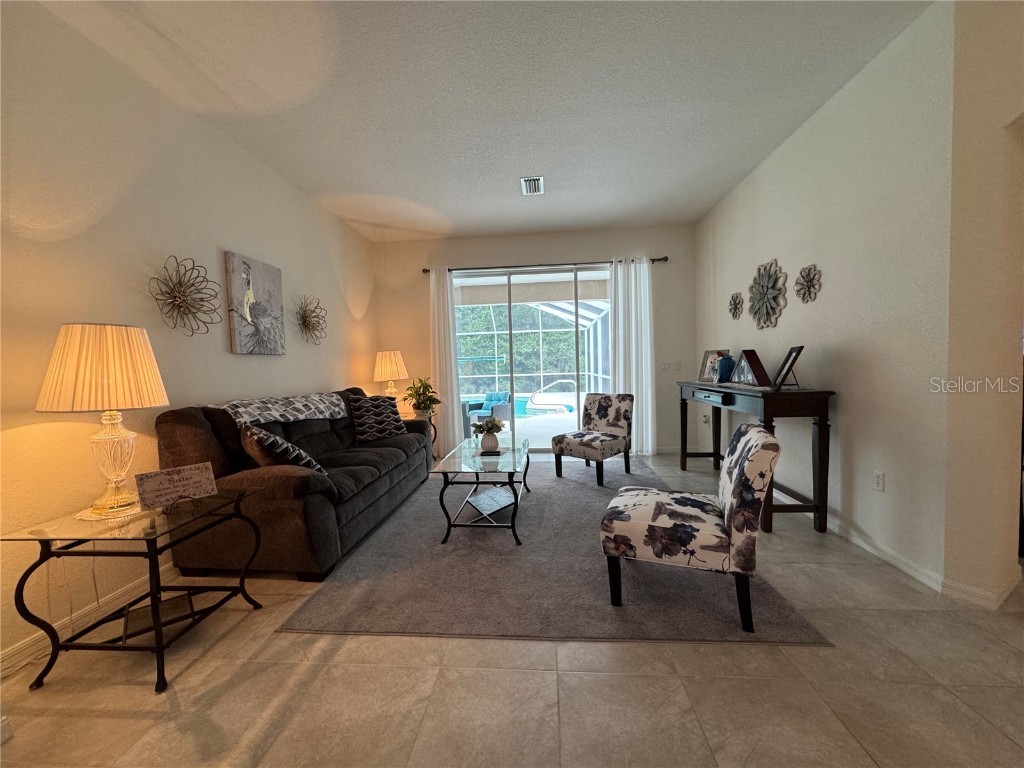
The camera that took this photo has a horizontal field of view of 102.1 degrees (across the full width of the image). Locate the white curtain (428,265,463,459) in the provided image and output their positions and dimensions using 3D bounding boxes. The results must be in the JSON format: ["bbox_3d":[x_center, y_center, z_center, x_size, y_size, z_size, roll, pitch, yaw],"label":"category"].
[{"bbox_3d":[-0.860,-0.280,5.434,0.358,2.486,0.108,-1,3,5],"label":"white curtain"}]

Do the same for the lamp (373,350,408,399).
[{"bbox_3d":[-1.411,0.012,4.867,0.390,0.785,0.390,-1,2,5],"label":"lamp"}]

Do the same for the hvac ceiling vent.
[{"bbox_3d":[0.203,-1.878,3.949,0.210,0.020,0.390,-1,2,5],"label":"hvac ceiling vent"}]

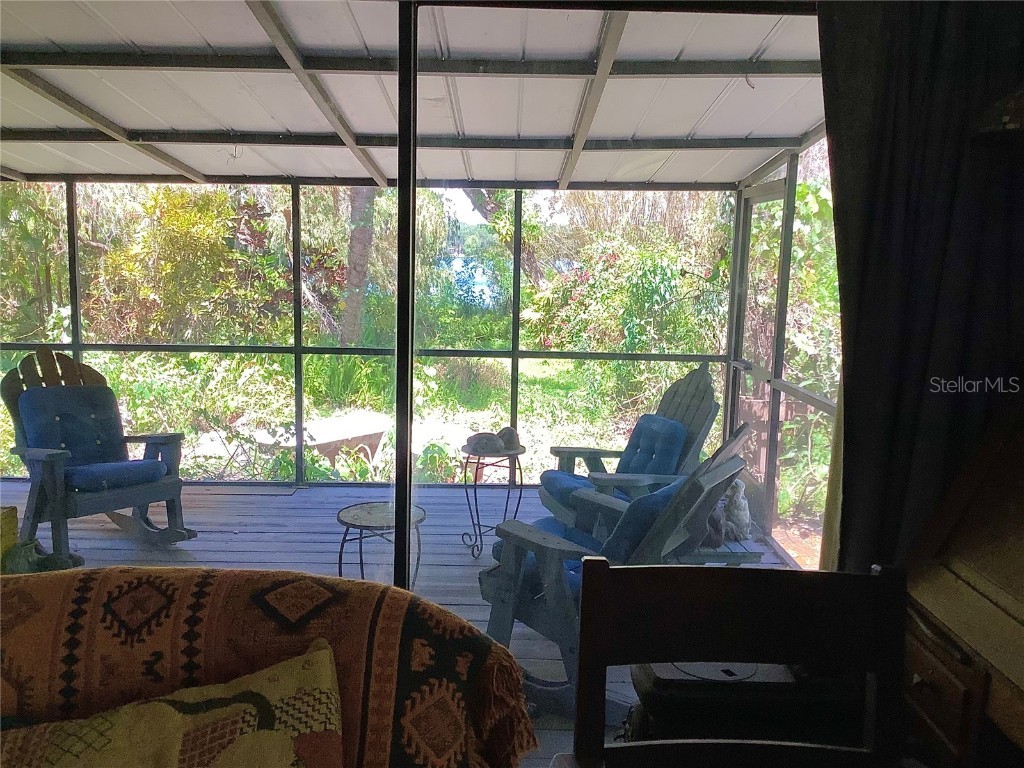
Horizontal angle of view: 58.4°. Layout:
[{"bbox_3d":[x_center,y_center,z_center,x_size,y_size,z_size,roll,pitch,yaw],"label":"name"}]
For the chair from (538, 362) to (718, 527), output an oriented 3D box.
[{"bbox_3d":[0.620,0.437,4.730,0.940,1.080,0.740,-1,8,-13],"label":"chair"}]

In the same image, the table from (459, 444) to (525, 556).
[{"bbox_3d":[-0.105,0.643,5.040,0.350,0.580,0.350,1,7,0],"label":"table"}]

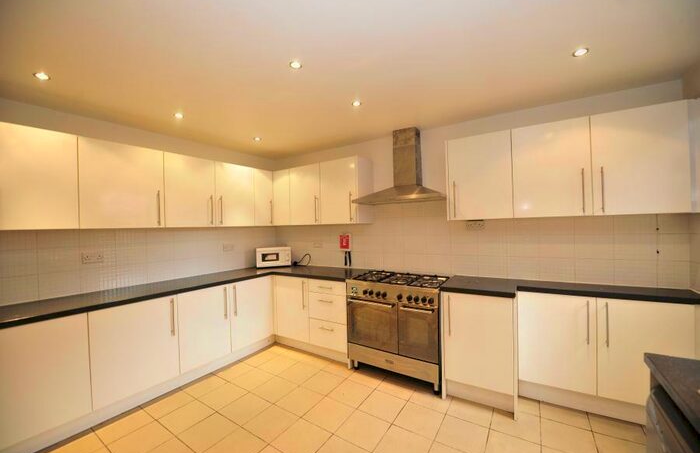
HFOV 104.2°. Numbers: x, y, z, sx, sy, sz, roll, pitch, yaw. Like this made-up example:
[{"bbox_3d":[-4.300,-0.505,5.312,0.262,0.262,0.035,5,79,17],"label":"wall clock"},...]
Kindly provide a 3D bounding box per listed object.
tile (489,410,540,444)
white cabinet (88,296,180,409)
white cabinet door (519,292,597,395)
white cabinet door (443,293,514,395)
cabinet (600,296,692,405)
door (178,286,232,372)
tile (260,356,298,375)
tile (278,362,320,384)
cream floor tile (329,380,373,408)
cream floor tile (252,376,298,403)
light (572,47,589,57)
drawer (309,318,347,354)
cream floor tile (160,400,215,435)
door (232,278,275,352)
[{"bbox_3d":[1.195,1.423,1.967,0.300,0.015,0.300,-1,-1,33],"label":"tile"},{"bbox_3d":[-1.891,0.960,2.303,0.560,0.704,0.590,-1,0,33],"label":"white cabinet"},{"bbox_3d":[1.593,0.881,2.112,0.490,0.715,0.030,-1,0,32],"label":"white cabinet door"},{"bbox_3d":[1.007,0.898,2.145,0.490,0.715,0.030,-1,0,32],"label":"white cabinet door"},{"bbox_3d":[2.061,0.855,1.969,0.480,0.715,0.340,-2,0,32],"label":"cabinet"},{"bbox_3d":[-1.399,0.963,2.653,0.030,0.715,0.497,-1,0,32],"label":"door"},{"bbox_3d":[-0.755,1.459,2.871,0.300,0.015,0.300,-1,-1,33],"label":"tile"},{"bbox_3d":[-0.492,1.443,2.654,0.298,0.010,0.298,-1,-1,33],"label":"tile"},{"bbox_3d":[0.017,1.444,2.347,0.300,0.015,0.300,-1,-1,33],"label":"cream floor tile"},{"bbox_3d":[-0.671,1.454,2.427,0.300,0.015,0.300,-1,-1,33],"label":"cream floor tile"},{"bbox_3d":[1.375,-1.041,1.625,0.088,0.020,0.088,-1,-1,33],"label":"light"},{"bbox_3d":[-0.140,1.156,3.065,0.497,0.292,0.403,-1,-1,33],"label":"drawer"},{"bbox_3d":[-1.235,1.453,2.067,0.300,0.010,0.301,-1,0,33],"label":"cream floor tile"},{"bbox_3d":[-1.126,0.956,3.084,0.030,0.715,0.519,-1,0,32],"label":"door"}]

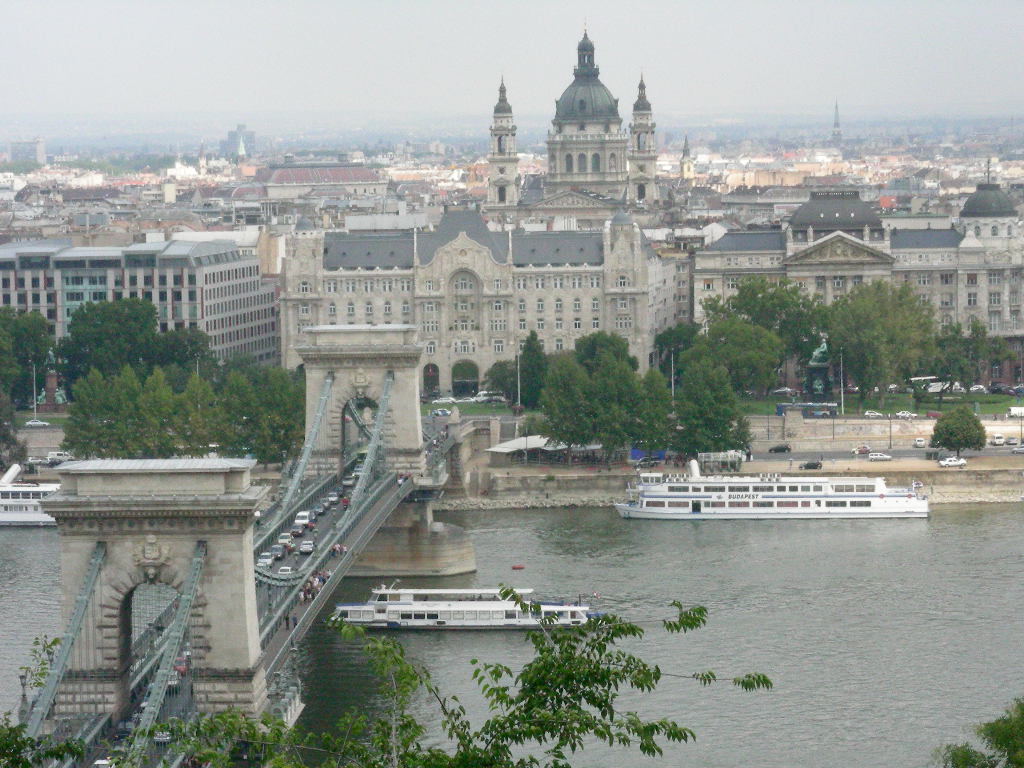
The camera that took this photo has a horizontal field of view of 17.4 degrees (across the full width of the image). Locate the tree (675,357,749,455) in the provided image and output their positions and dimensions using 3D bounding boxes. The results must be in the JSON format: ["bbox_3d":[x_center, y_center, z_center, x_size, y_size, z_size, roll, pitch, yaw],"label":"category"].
[{"bbox_3d":[35.720,4.860,601.460,13.670,18.890,12.500,-1,4,3],"label":"tree"}]

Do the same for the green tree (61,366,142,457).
[{"bbox_3d":[-74.310,5.900,606.560,14.520,18.150,12.000,-1,4,3],"label":"green tree"}]

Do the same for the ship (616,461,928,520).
[{"bbox_3d":[44.230,17.580,567.620,51.770,9.700,9.000,0,4,7],"label":"ship"}]

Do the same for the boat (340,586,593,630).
[{"bbox_3d":[-6.080,29.530,444.700,34.630,5.300,6.200,0,4,7],"label":"boat"}]

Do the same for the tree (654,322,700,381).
[{"bbox_3d":[34.010,-4.410,678.740,10.130,16.180,10.130,-1,4,0],"label":"tree"}]

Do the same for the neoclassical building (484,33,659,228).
[{"bbox_3d":[26.560,-78.120,1175.520,57.000,91.900,87.000,0,4,7],"label":"neoclassical building"}]

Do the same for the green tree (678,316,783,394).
[{"bbox_3d":[45.570,-5.610,694.000,21.180,16.820,19.000,-1,4,3],"label":"green tree"}]

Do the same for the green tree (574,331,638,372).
[{"bbox_3d":[19.450,-3.400,688.000,13.170,15.230,13.000,-1,4,3],"label":"green tree"}]

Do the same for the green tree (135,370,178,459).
[{"bbox_3d":[-64.460,6.070,606.130,8.380,17.770,8.500,-1,4,3],"label":"green tree"}]

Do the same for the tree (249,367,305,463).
[{"bbox_3d":[-42.430,6.170,602.230,10.230,18.520,10.230,-1,4,0],"label":"tree"}]

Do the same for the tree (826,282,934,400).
[{"bbox_3d":[72.920,-8.070,661.460,21.320,24.840,21.320,-1,4,0],"label":"tree"}]

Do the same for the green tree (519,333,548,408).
[{"bbox_3d":[4.180,-2.960,682.000,5.710,15.910,5.800,-1,4,3],"label":"green tree"}]

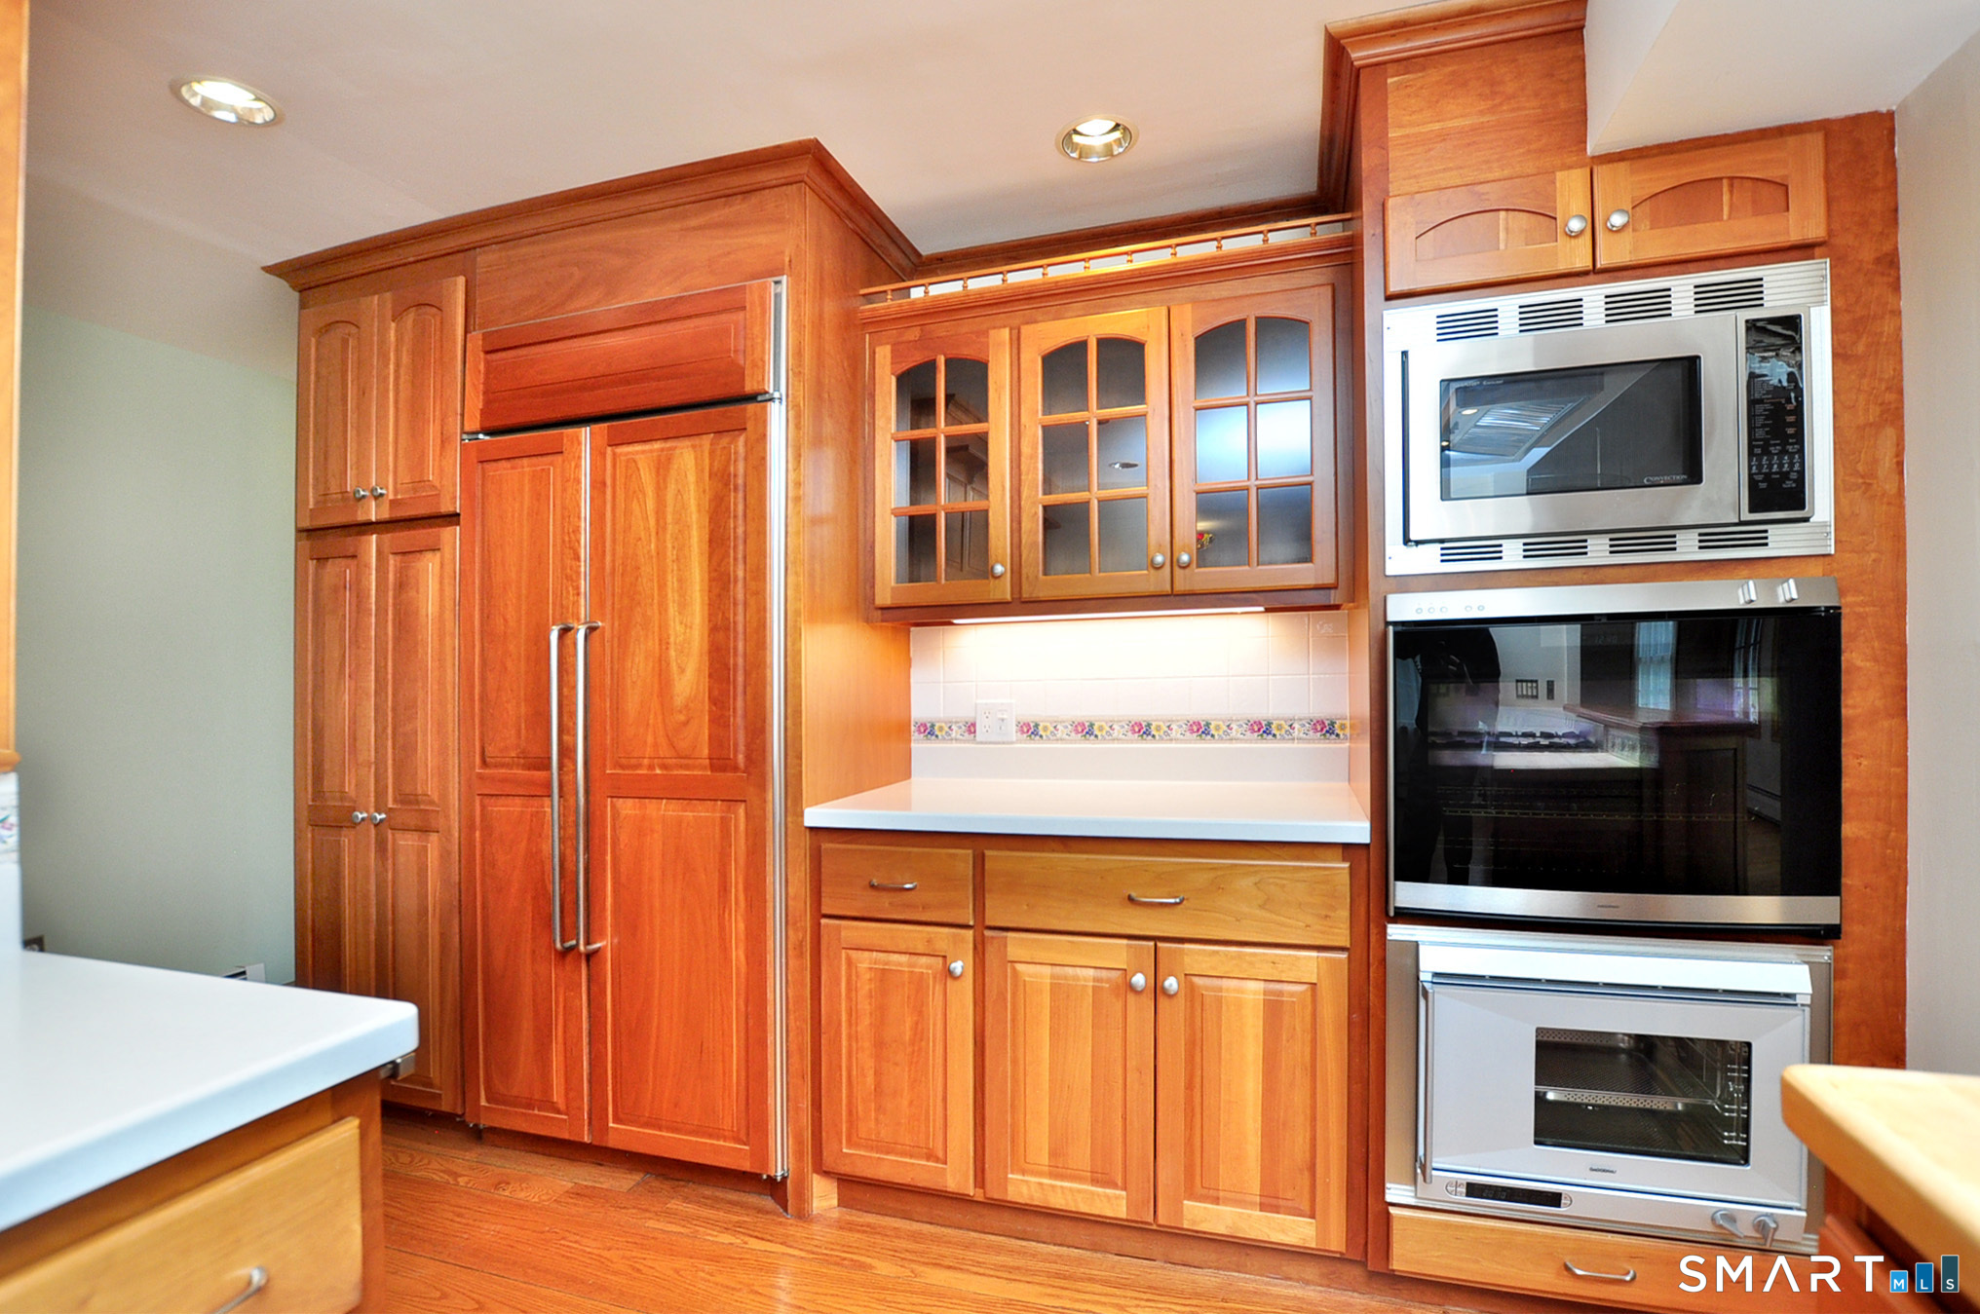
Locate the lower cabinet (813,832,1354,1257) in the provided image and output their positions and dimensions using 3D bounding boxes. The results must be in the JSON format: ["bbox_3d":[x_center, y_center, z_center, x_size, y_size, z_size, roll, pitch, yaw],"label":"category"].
[{"bbox_3d":[0.245,0.786,2.011,1.179,0.818,0.575,-1,-1,17],"label":"lower cabinet"}]

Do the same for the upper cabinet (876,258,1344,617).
[{"bbox_3d":[0.273,-0.524,2.144,1.195,0.828,0.330,-1,-1,17],"label":"upper cabinet"}]

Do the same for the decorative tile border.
[{"bbox_3d":[0.345,0.201,2.283,1.202,0.073,0.012,-1,-1,17],"label":"decorative tile border"}]

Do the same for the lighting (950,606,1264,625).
[{"bbox_3d":[0.274,-0.108,2.030,0.760,0.030,0.080,-1,-1,17],"label":"lighting"}]

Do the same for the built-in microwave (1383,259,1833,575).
[{"bbox_3d":[1.128,-0.407,1.664,0.667,0.497,0.465,-1,-1,17],"label":"built-in microwave"}]

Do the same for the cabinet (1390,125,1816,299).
[{"bbox_3d":[1.141,-0.772,1.719,0.666,0.195,0.580,-1,-1,17],"label":"cabinet"}]

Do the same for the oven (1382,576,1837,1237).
[{"bbox_3d":[1.132,0.444,1.688,0.667,1.122,0.580,-1,-1,17],"label":"oven"}]

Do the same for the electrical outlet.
[{"bbox_3d":[0.015,0.185,2.383,0.120,0.124,0.014,-1,-1,17],"label":"electrical outlet"}]

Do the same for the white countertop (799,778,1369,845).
[{"bbox_3d":[0.232,0.357,2.012,1.191,0.040,0.590,-1,-1,17],"label":"white countertop"}]

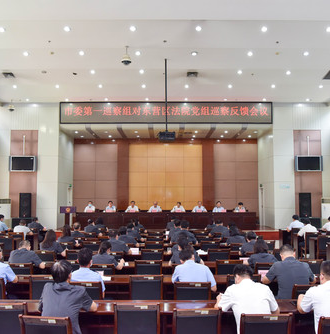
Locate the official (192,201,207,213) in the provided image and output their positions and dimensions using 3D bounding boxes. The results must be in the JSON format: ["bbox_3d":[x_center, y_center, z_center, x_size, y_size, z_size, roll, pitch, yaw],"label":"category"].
[{"bbox_3d":[1.692,2.316,20.086,0.620,1.281,0.750,0,-4,0],"label":"official"}]

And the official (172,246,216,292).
[{"bbox_3d":[0.410,1.770,5.619,0.600,1.330,0.750,0,-4,0],"label":"official"}]

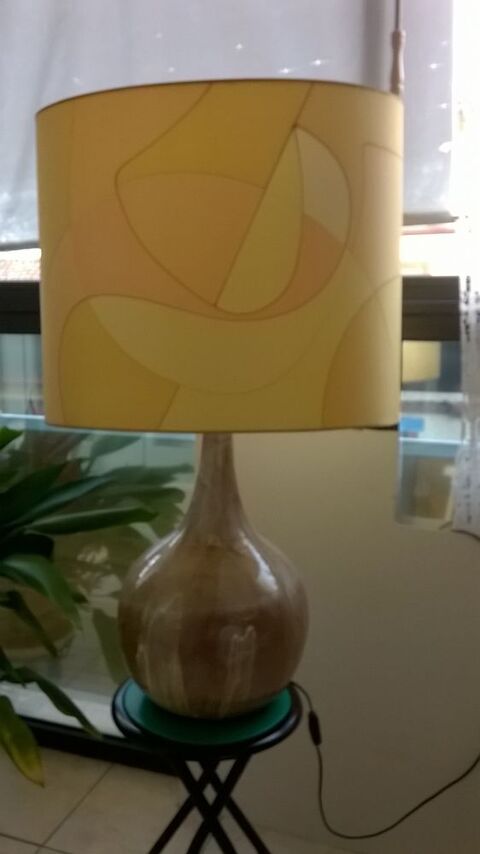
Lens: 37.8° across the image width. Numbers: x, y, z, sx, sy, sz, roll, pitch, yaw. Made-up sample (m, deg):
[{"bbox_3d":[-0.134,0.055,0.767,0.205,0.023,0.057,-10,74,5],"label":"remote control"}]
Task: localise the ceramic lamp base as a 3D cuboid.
[{"bbox_3d":[-0.039,0.207,1.062,0.287,0.433,0.287,1,6,0],"label":"ceramic lamp base"}]

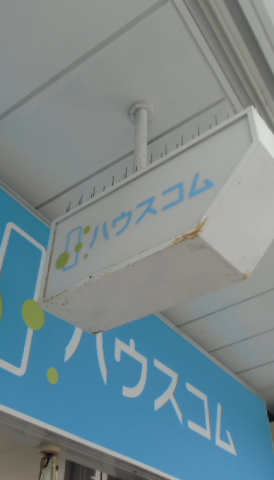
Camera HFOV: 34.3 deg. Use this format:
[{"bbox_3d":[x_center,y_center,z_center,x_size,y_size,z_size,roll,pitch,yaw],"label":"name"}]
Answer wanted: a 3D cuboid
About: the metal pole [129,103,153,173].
[{"bbox_3d":[0.017,-0.410,2.126,0.118,0.632,0.118,1,-37,1],"label":"metal pole"}]

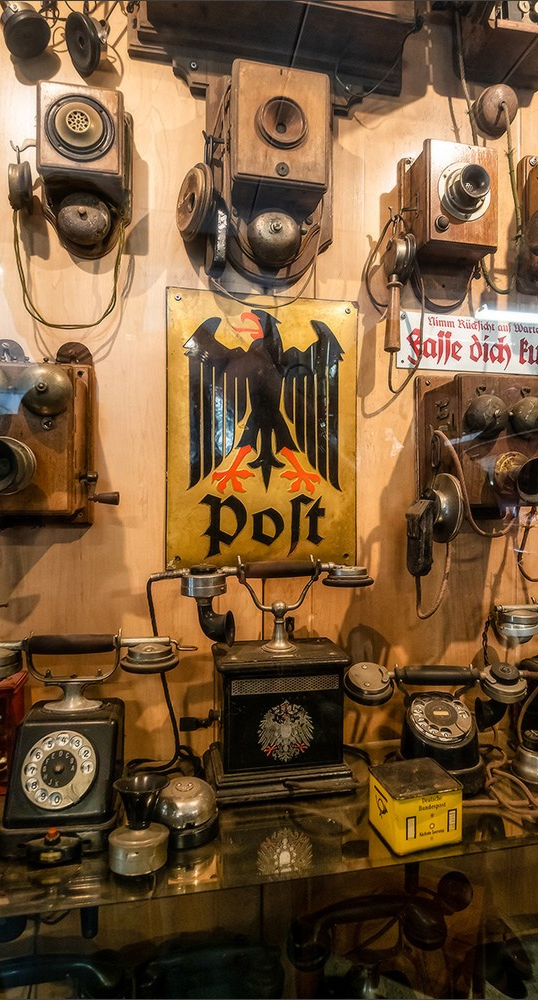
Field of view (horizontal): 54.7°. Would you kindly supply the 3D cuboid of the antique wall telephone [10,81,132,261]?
[{"bbox_3d":[-0.257,-0.437,0.681,0.147,0.202,0.105,0,0,-11],"label":"antique wall telephone"}]

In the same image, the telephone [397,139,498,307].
[{"bbox_3d":[0.261,-0.400,0.731,0.137,0.200,0.105,0,0,-11],"label":"telephone"}]

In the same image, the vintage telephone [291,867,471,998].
[{"bbox_3d":[0.158,0.637,0.711,0.273,0.197,0.165,0,0,-11],"label":"vintage telephone"}]

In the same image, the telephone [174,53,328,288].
[{"bbox_3d":[-0.008,-0.466,0.718,0.233,0.291,0.125,0,0,-11],"label":"telephone"}]

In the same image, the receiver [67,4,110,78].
[{"bbox_3d":[-0.236,-0.605,0.689,0.040,0.063,0.063,-35,20,-32],"label":"receiver"}]

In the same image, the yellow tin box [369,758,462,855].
[{"bbox_3d":[0.156,0.326,0.557,0.075,0.058,0.060,0,0,-18],"label":"yellow tin box"}]

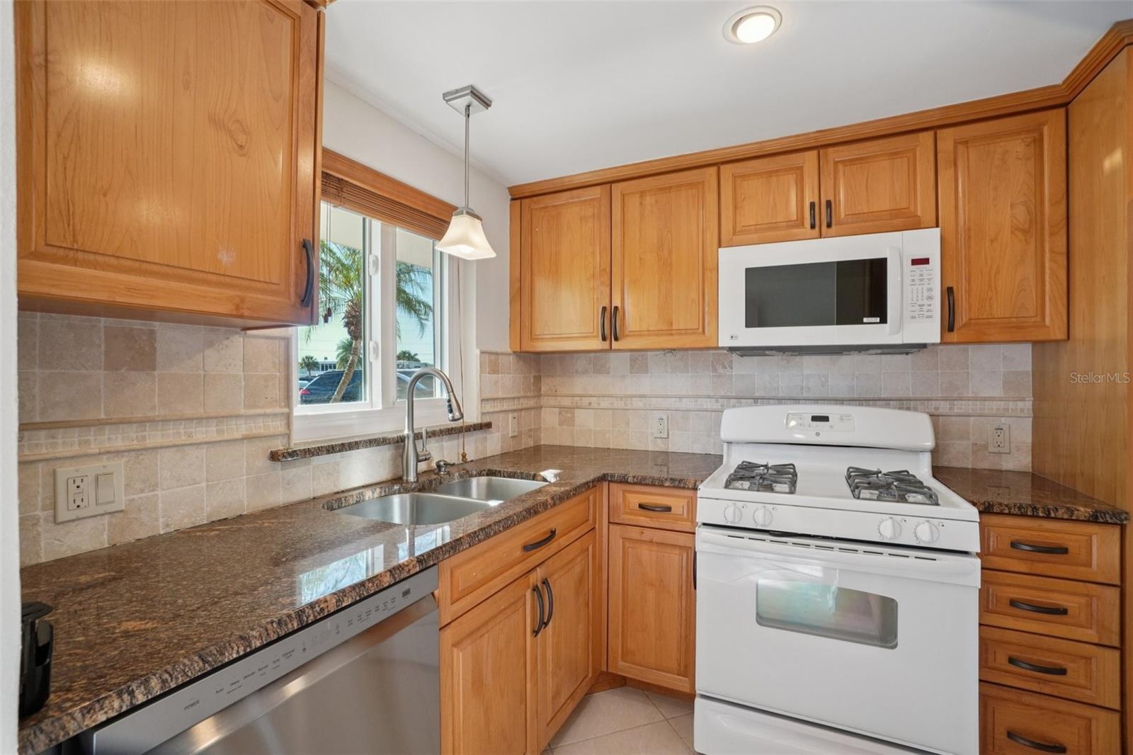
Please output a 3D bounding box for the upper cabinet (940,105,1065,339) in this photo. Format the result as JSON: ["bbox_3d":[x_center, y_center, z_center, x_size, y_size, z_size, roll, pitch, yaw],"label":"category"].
[{"bbox_3d":[1.589,-0.516,1.813,0.356,0.782,0.330,0,0,22],"label":"upper cabinet"}]

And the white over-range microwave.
[{"bbox_3d":[1.058,-0.326,1.997,0.757,0.424,0.385,0,0,22],"label":"white over-range microwave"}]

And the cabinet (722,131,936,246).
[{"bbox_3d":[1.066,-0.722,2.024,0.761,0.357,0.330,0,0,22],"label":"cabinet"}]

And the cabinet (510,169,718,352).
[{"bbox_3d":[0.244,-0.513,2.354,1.002,0.772,0.330,0,0,22],"label":"cabinet"}]

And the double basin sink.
[{"bbox_3d":[-0.354,0.505,1.575,0.430,0.200,0.740,0,0,28],"label":"double basin sink"}]

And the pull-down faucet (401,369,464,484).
[{"bbox_3d":[-0.457,0.171,1.700,0.280,0.415,0.120,0,0,28],"label":"pull-down faucet"}]

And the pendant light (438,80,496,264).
[{"bbox_3d":[-0.333,-0.686,1.602,0.140,0.520,0.140,0,0,28],"label":"pendant light"}]

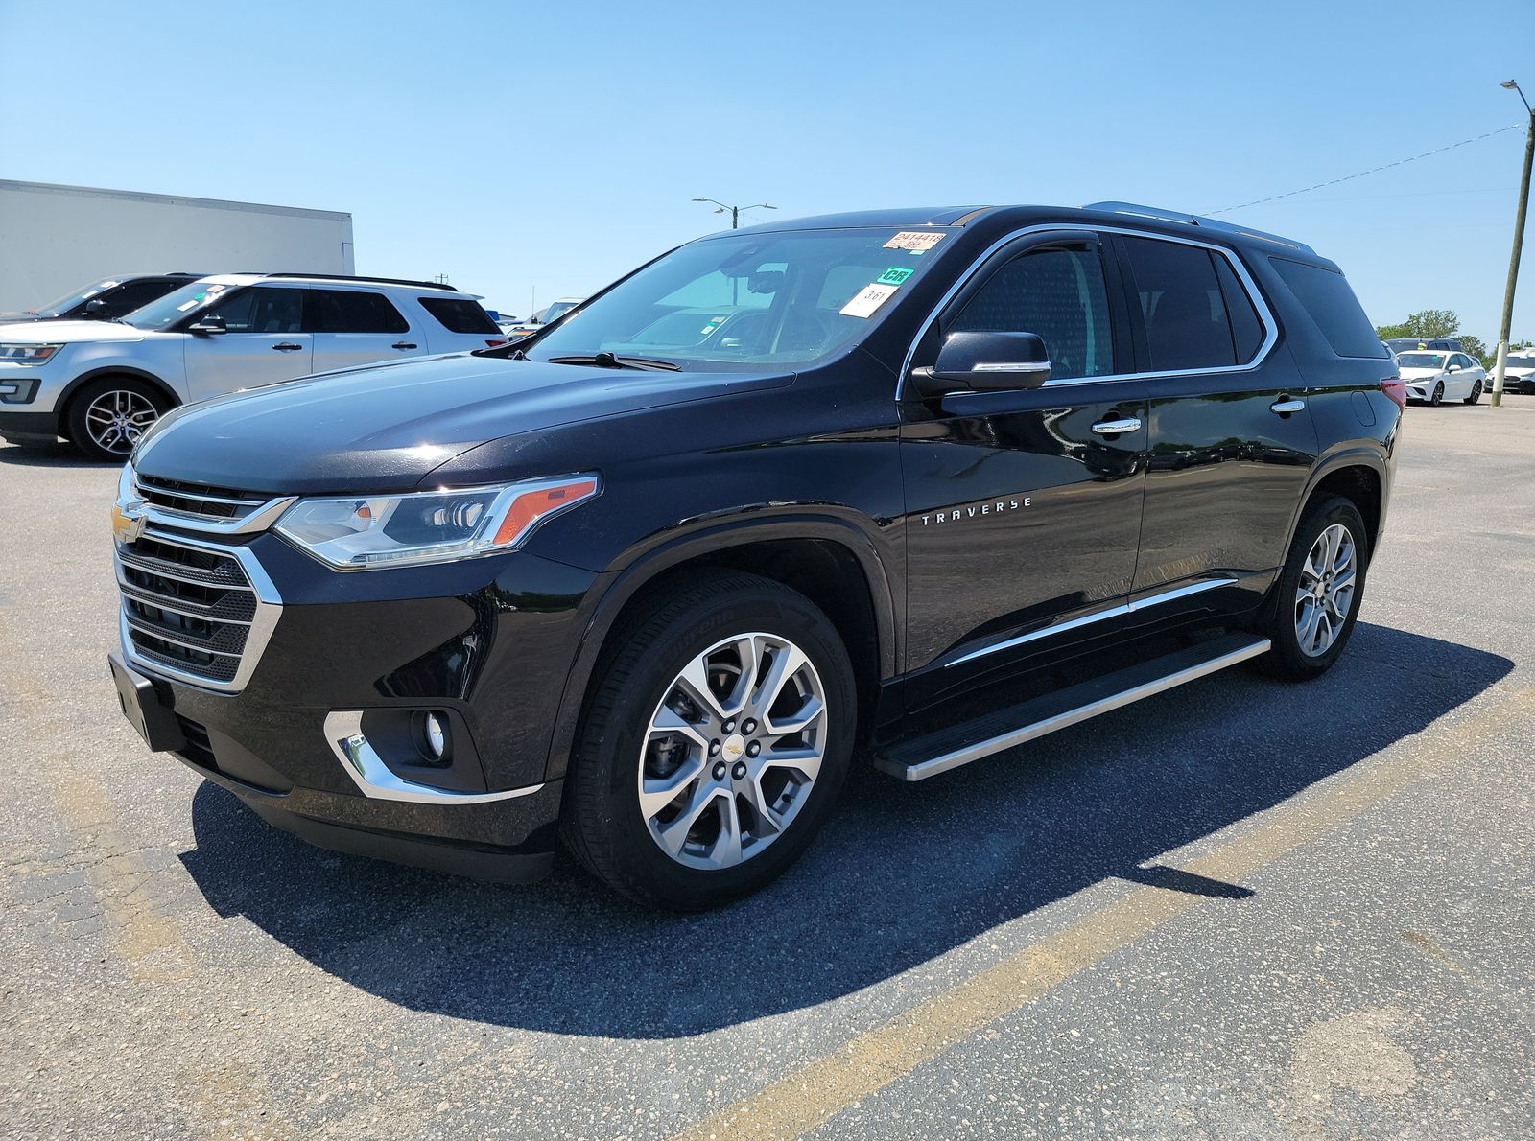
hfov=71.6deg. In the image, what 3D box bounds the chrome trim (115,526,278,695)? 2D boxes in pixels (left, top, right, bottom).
[{"bbox_3d":[-1.392,0.024,2.460,0.190,0.350,1.280,-8,14,-40],"label":"chrome trim"}]

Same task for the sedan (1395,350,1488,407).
[{"bbox_3d":[18.620,-5.445,30.100,4.880,1.445,1.840,-8,14,-38],"label":"sedan"}]

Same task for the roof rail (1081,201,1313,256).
[{"bbox_3d":[1.675,-1.271,4.016,1.770,0.075,0.065,-8,14,-40],"label":"roof rail"}]

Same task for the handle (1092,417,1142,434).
[{"bbox_3d":[1.048,-0.431,3.187,0.235,0.045,0.055,-8,14,-40],"label":"handle"}]

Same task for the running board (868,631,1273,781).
[{"bbox_3d":[1.049,0.392,3.367,1.980,0.060,0.165,-8,14,-40],"label":"running board"}]

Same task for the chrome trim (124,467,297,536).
[{"bbox_3d":[-1.369,-0.180,2.438,0.190,0.120,1.300,-8,14,-40],"label":"chrome trim"}]

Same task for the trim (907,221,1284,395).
[{"bbox_3d":[1.069,-0.797,3.303,2.100,0.510,0.200,-8,14,-40],"label":"trim"}]

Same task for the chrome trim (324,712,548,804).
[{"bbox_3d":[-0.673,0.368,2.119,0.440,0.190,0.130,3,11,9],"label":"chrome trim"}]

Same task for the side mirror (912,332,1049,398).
[{"bbox_3d":[0.520,-0.511,2.656,0.200,0.165,0.290,-8,14,-40],"label":"side mirror"}]

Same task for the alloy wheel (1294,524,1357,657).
[{"bbox_3d":[2.234,0.069,4.424,0.545,0.545,0.190,-8,14,-40],"label":"alloy wheel"}]

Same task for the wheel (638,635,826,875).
[{"bbox_3d":[-0.118,0.396,2.476,0.545,0.545,0.190,-9,15,-41],"label":"wheel"}]

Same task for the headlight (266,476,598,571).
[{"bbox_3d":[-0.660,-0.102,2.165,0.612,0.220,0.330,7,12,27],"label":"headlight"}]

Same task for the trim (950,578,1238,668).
[{"bbox_3d":[1.071,0.136,3.330,1.590,0.055,0.040,-11,16,-39],"label":"trim"}]

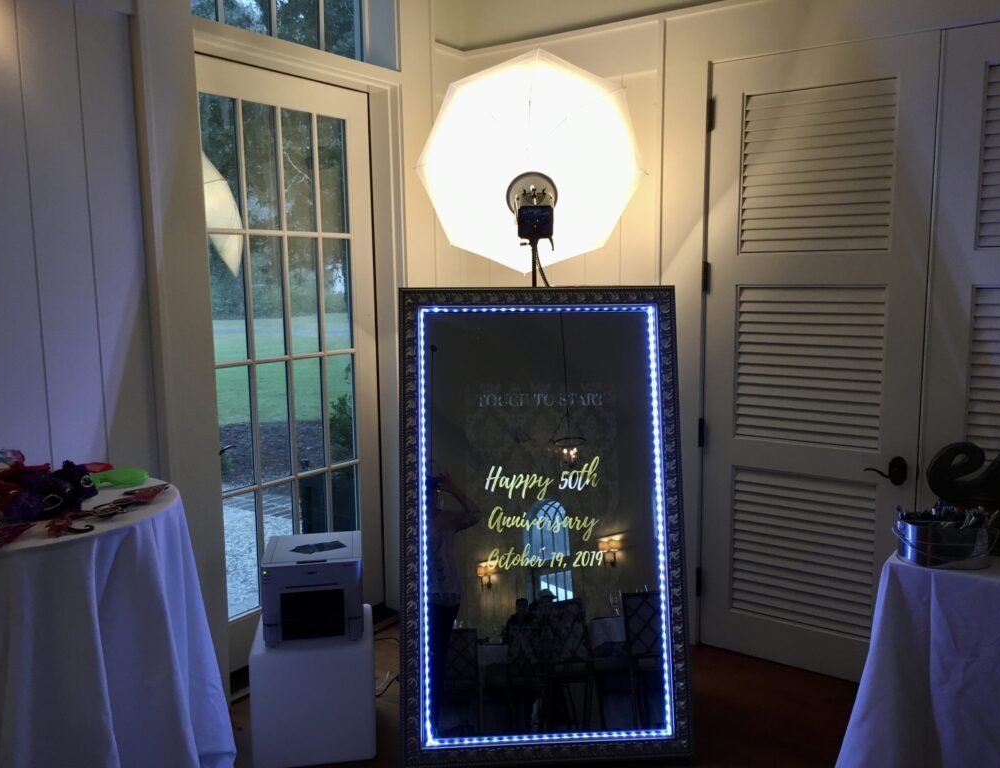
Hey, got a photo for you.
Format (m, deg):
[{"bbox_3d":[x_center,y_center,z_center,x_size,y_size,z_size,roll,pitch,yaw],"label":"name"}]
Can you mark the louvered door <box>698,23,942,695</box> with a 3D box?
[{"bbox_3d":[1.206,-0.042,3.357,0.822,2.425,0.045,5,9,35],"label":"louvered door"}]

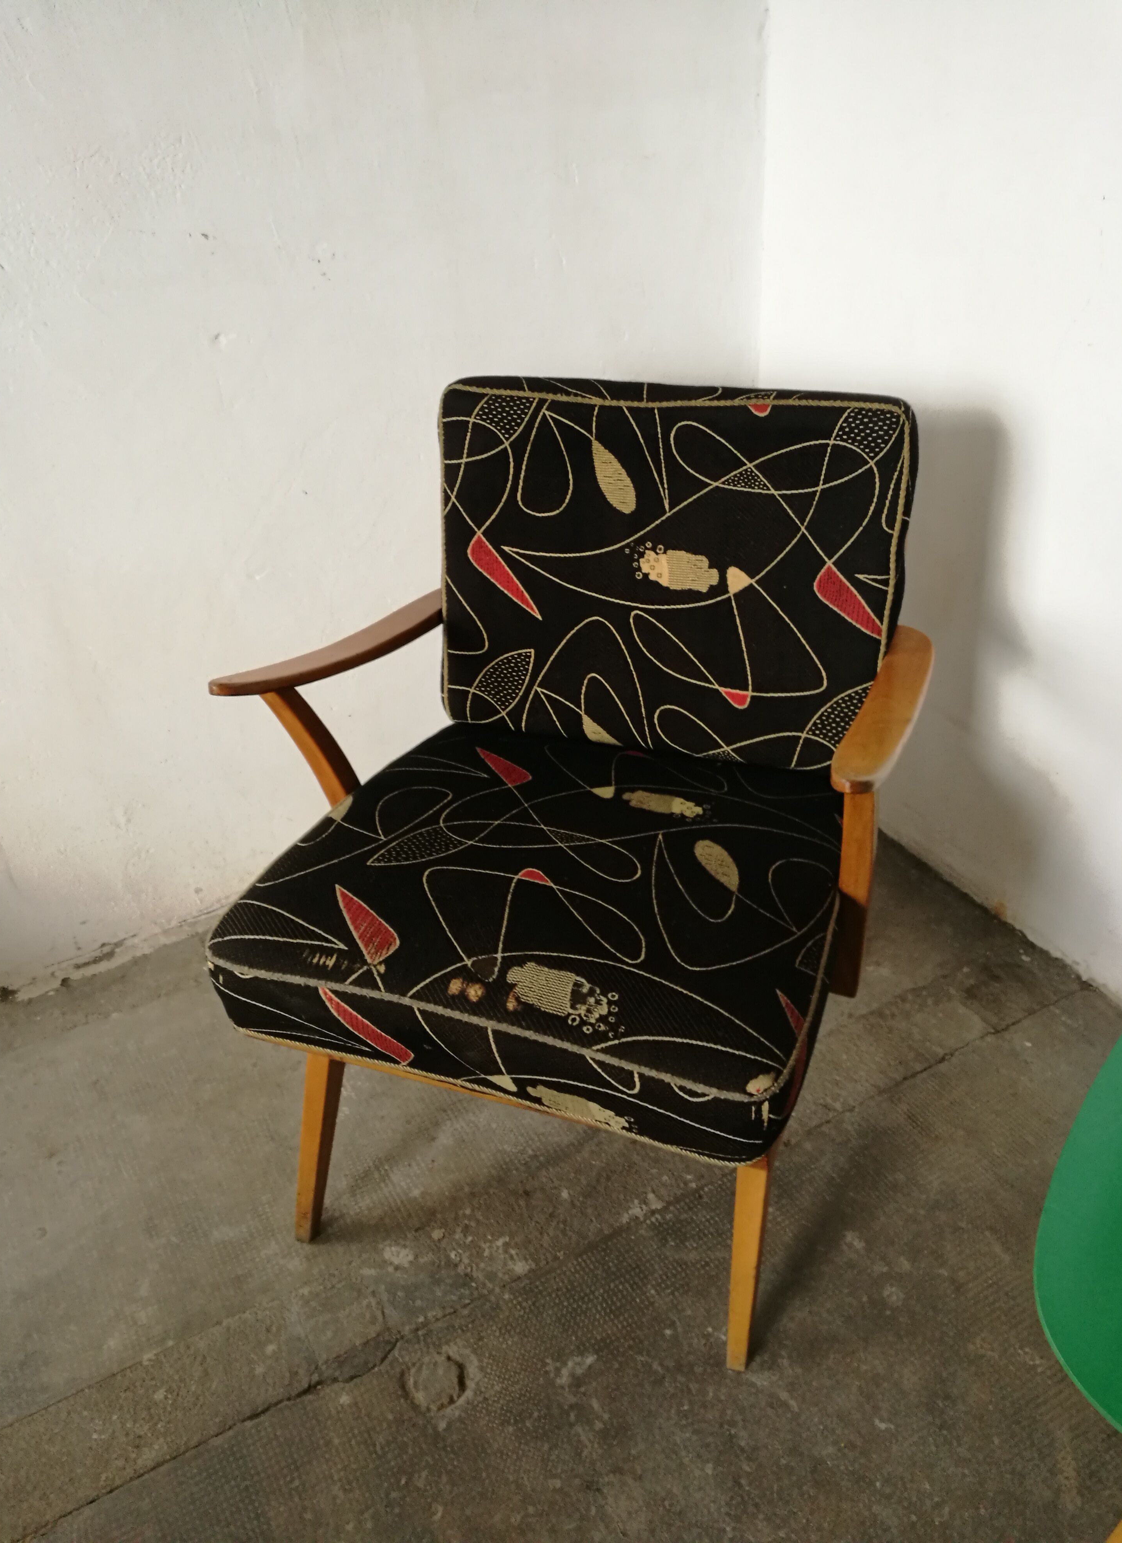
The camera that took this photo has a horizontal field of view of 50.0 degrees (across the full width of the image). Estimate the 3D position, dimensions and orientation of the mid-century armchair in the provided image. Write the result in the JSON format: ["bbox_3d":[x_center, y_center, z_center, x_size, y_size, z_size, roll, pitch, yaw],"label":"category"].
[{"bbox_3d":[0.043,0.046,1.339,0.664,0.769,0.760,8,36,18],"label":"mid-century armchair"}]

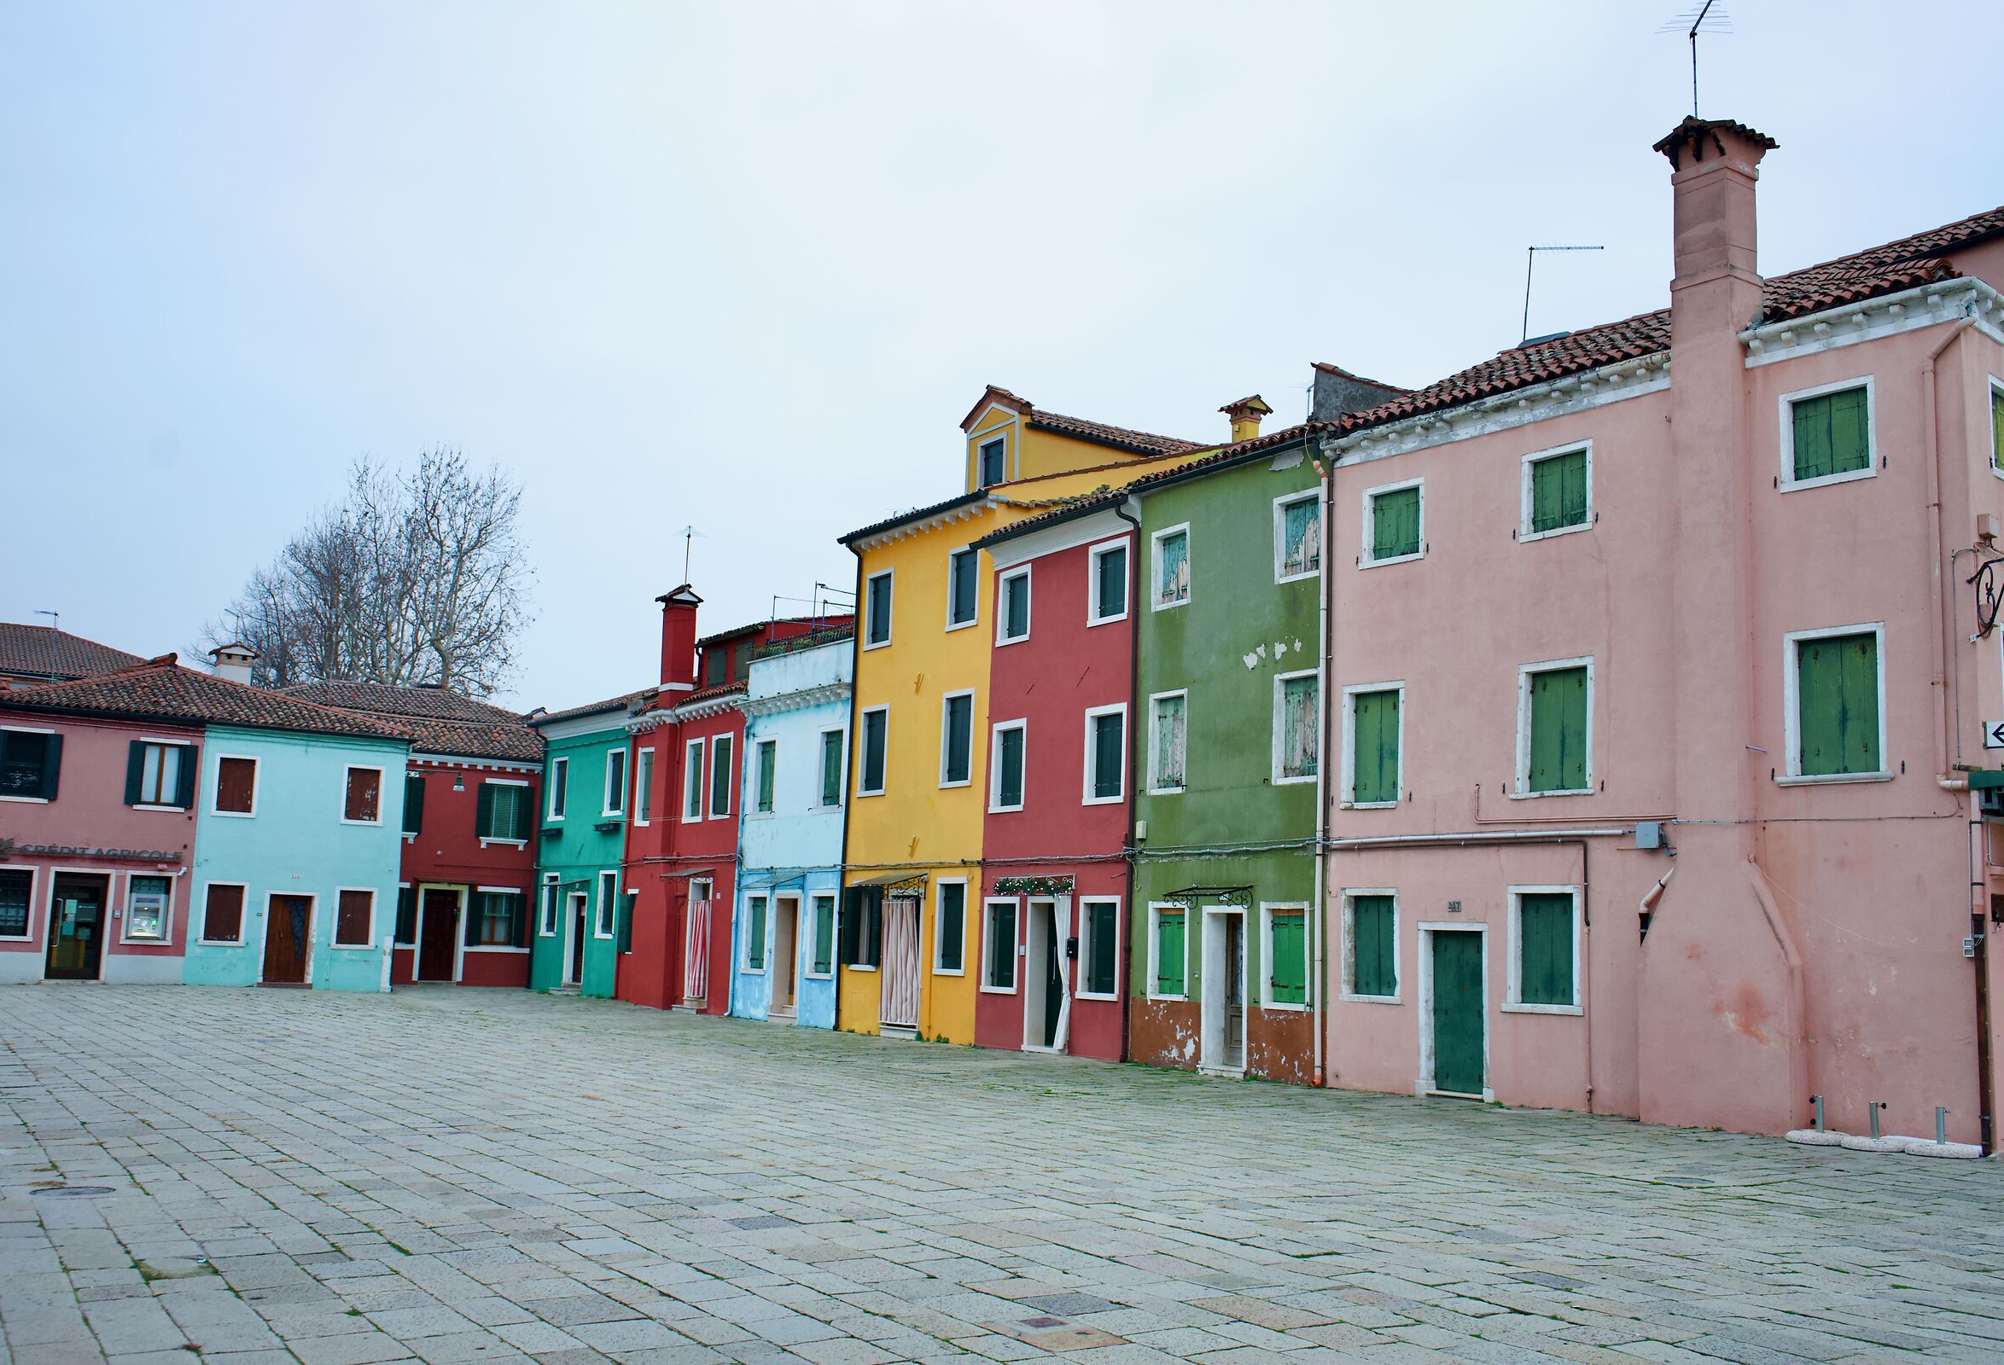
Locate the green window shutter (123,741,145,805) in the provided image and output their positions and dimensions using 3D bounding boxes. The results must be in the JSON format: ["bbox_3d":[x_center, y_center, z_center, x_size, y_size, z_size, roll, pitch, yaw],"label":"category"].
[{"bbox_3d":[-18.455,1.928,38.712,0.350,1.360,0.050,7,-10,-33],"label":"green window shutter"}]

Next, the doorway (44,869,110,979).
[{"bbox_3d":[-19.243,5.081,37.895,1.070,2.220,0.200,7,-10,-33],"label":"doorway"}]

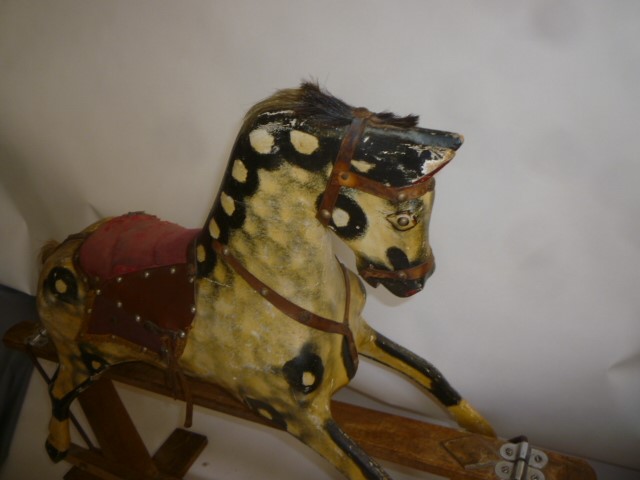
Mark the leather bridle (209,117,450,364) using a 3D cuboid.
[{"bbox_3d":[0.011,0.024,0.869,0.369,0.477,0.239,6,30,27],"label":"leather bridle"}]

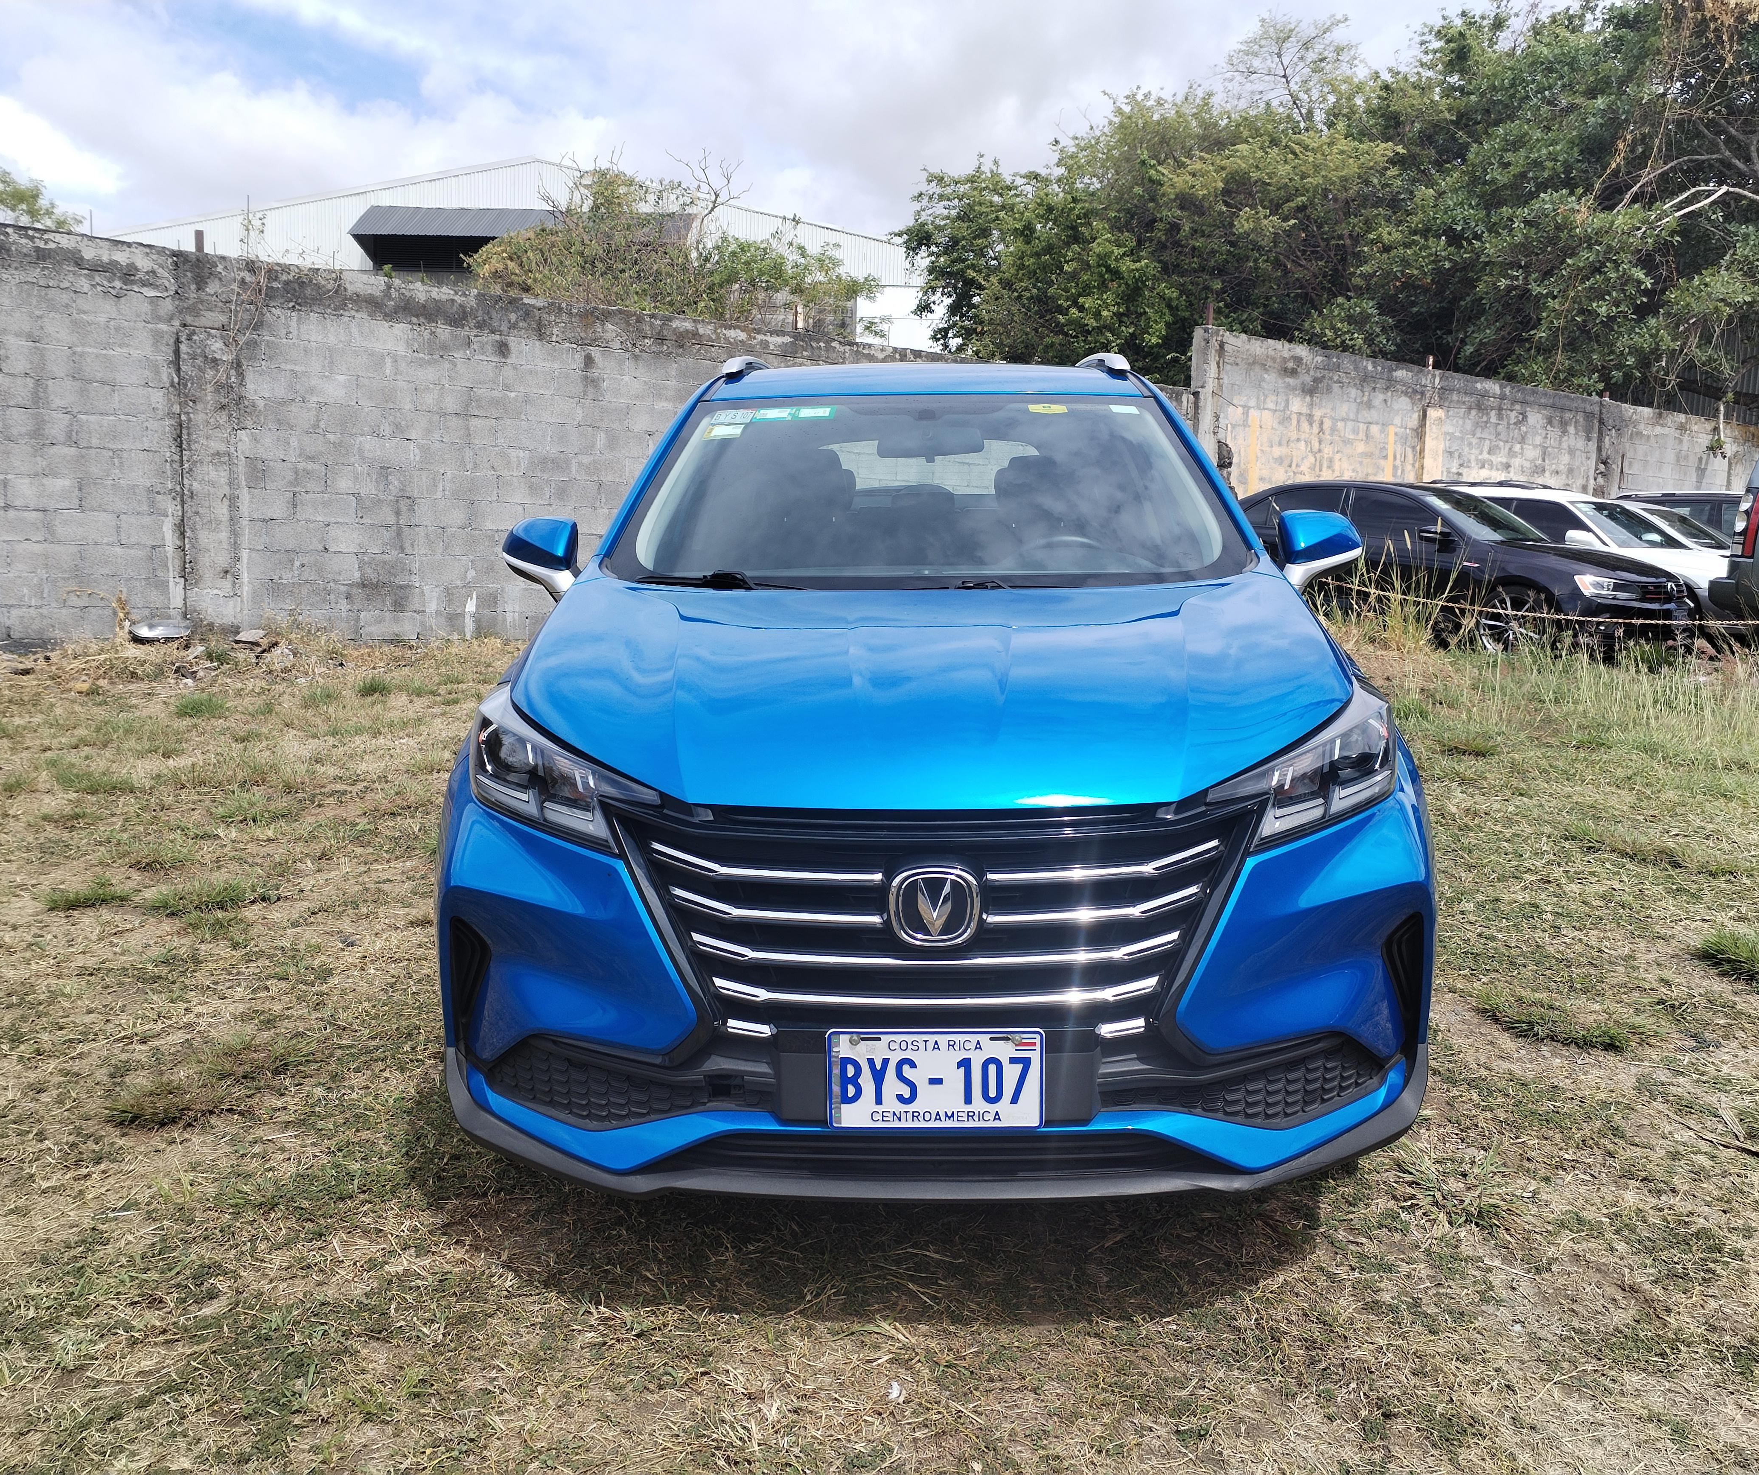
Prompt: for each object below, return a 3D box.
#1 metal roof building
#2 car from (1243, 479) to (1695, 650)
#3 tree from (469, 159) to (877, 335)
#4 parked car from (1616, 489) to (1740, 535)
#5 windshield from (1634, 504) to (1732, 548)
[{"bbox_3d":[-9.200,-10.200,51.000,24.000,10.500,20.000,1,7,0],"label":"metal roof building"},{"bbox_3d":[4.880,-1.570,14.900,1.790,1.450,4.640,-5,10,-40],"label":"car"},{"bbox_3d":[-1.850,-2.850,14.600,3.100,3.700,2.500,5,8,33],"label":"tree"},{"bbox_3d":[11.100,-2.350,20.300,1.830,1.700,4.550,-5,10,-40],"label":"parked car"},{"bbox_3d":[9.000,-2.360,18.500,1.400,0.500,0.750,-5,9,-40],"label":"windshield"}]

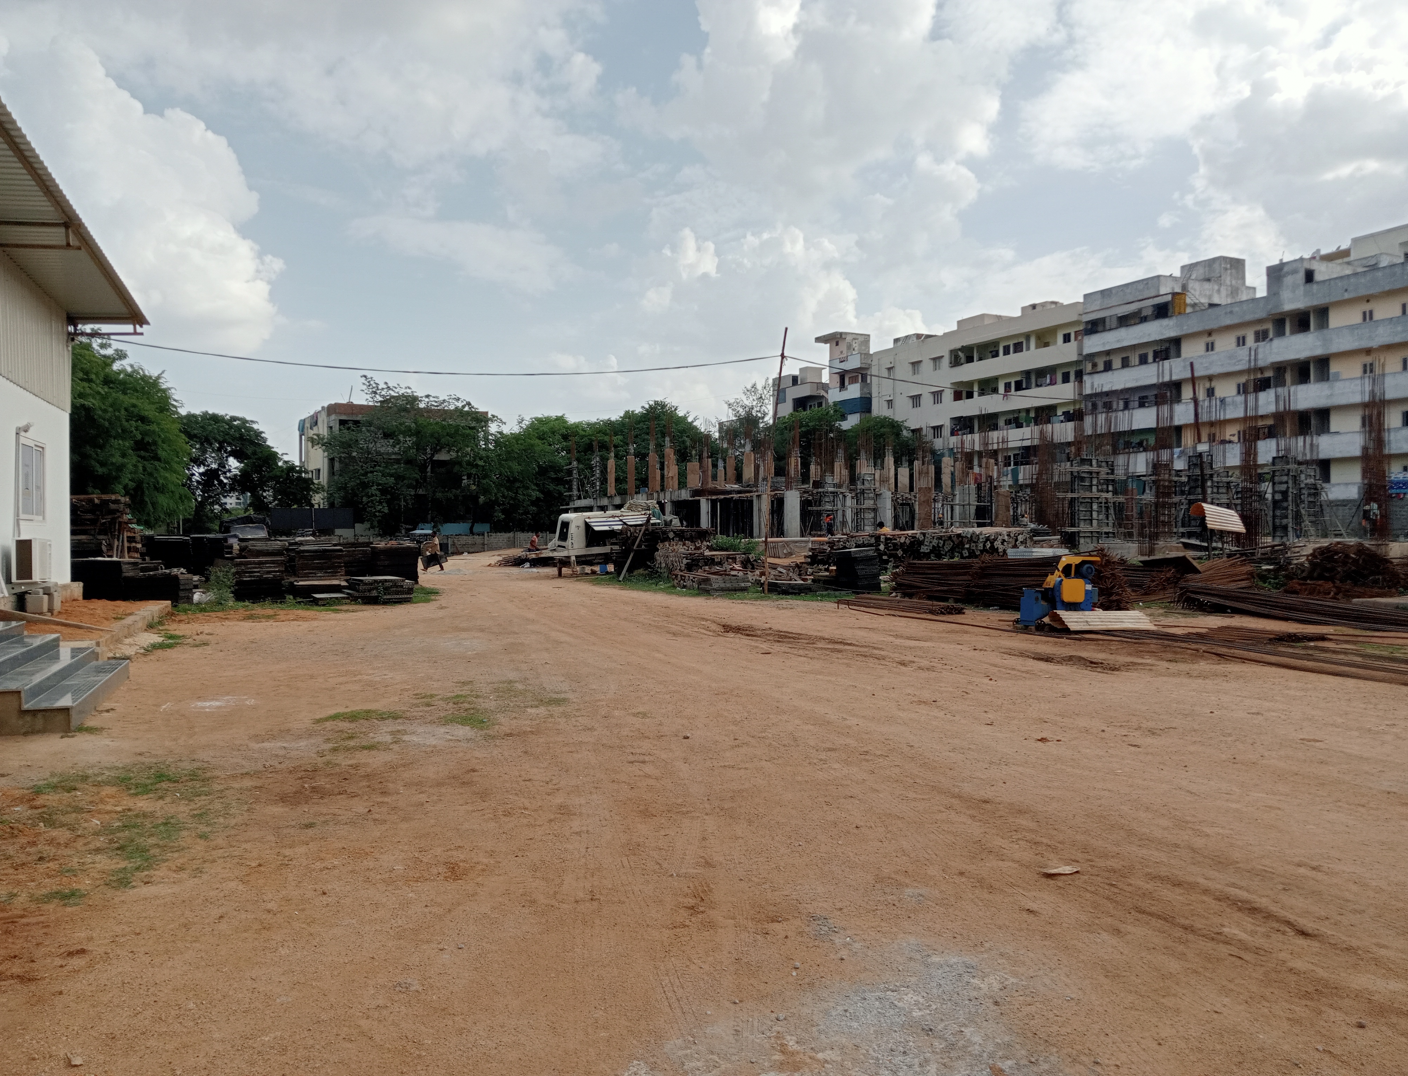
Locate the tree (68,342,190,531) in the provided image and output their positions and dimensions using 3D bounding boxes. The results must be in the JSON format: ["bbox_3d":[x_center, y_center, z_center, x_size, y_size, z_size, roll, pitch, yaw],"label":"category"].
[{"bbox_3d":[-24.741,-3.505,48.000,8.000,9.700,8.000,0,0,0],"label":"tree"}]

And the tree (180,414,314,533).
[{"bbox_3d":[-27.575,-3.183,70.000,8.000,8.820,7.500,0,0,0],"label":"tree"}]

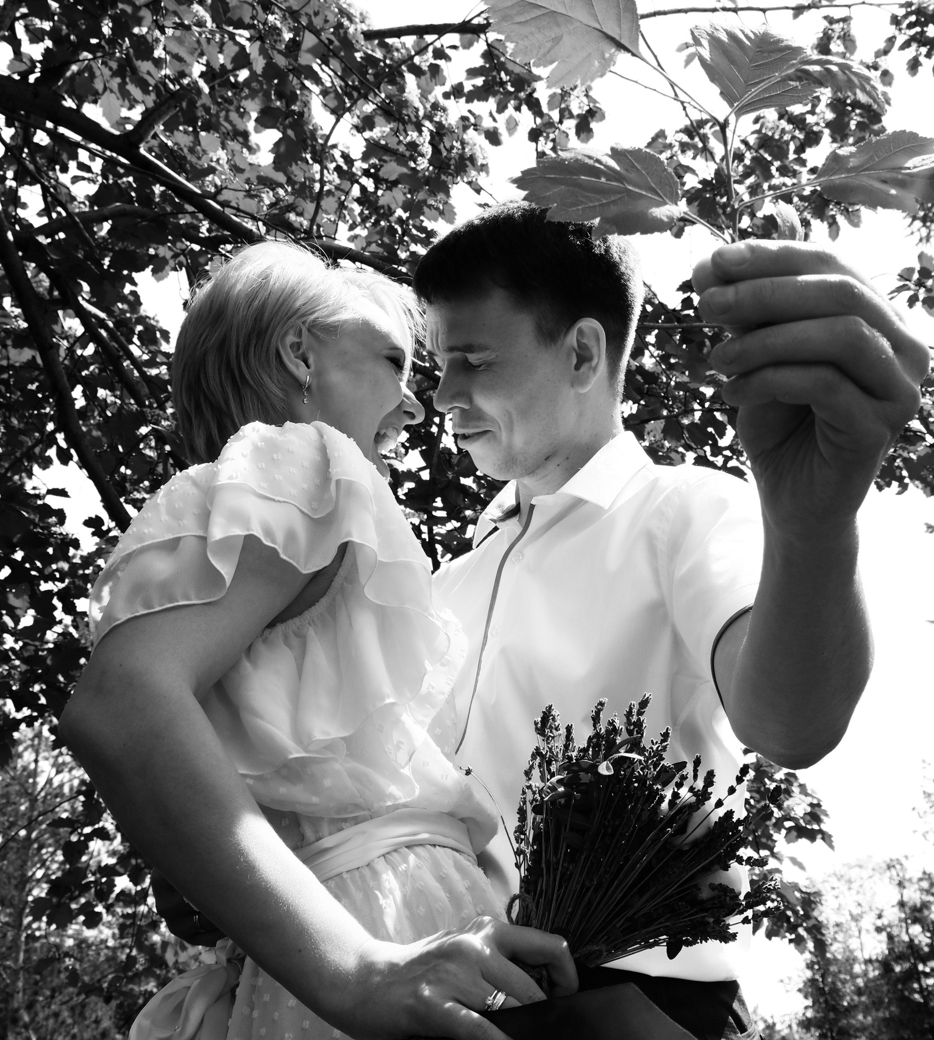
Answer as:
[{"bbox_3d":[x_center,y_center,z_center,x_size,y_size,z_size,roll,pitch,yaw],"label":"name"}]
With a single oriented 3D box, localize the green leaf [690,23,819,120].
[{"bbox_3d":[0.140,-0.219,0.575,0.060,0.030,0.056,-1,-23,-6],"label":"green leaf"}]

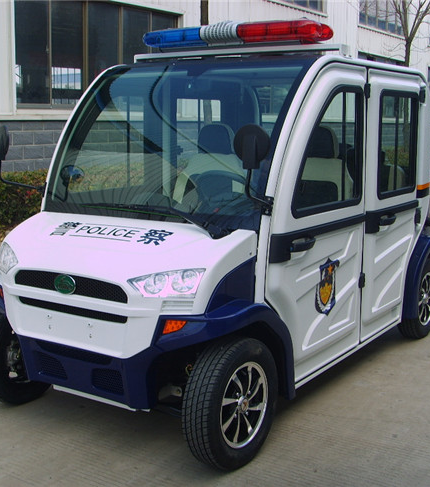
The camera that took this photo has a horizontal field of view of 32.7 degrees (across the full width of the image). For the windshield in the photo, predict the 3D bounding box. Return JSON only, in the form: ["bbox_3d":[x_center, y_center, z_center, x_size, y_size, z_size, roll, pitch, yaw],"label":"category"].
[{"bbox_3d":[-0.223,-0.574,3.629,1.340,1.046,0.203,6,-27,33],"label":"windshield"}]

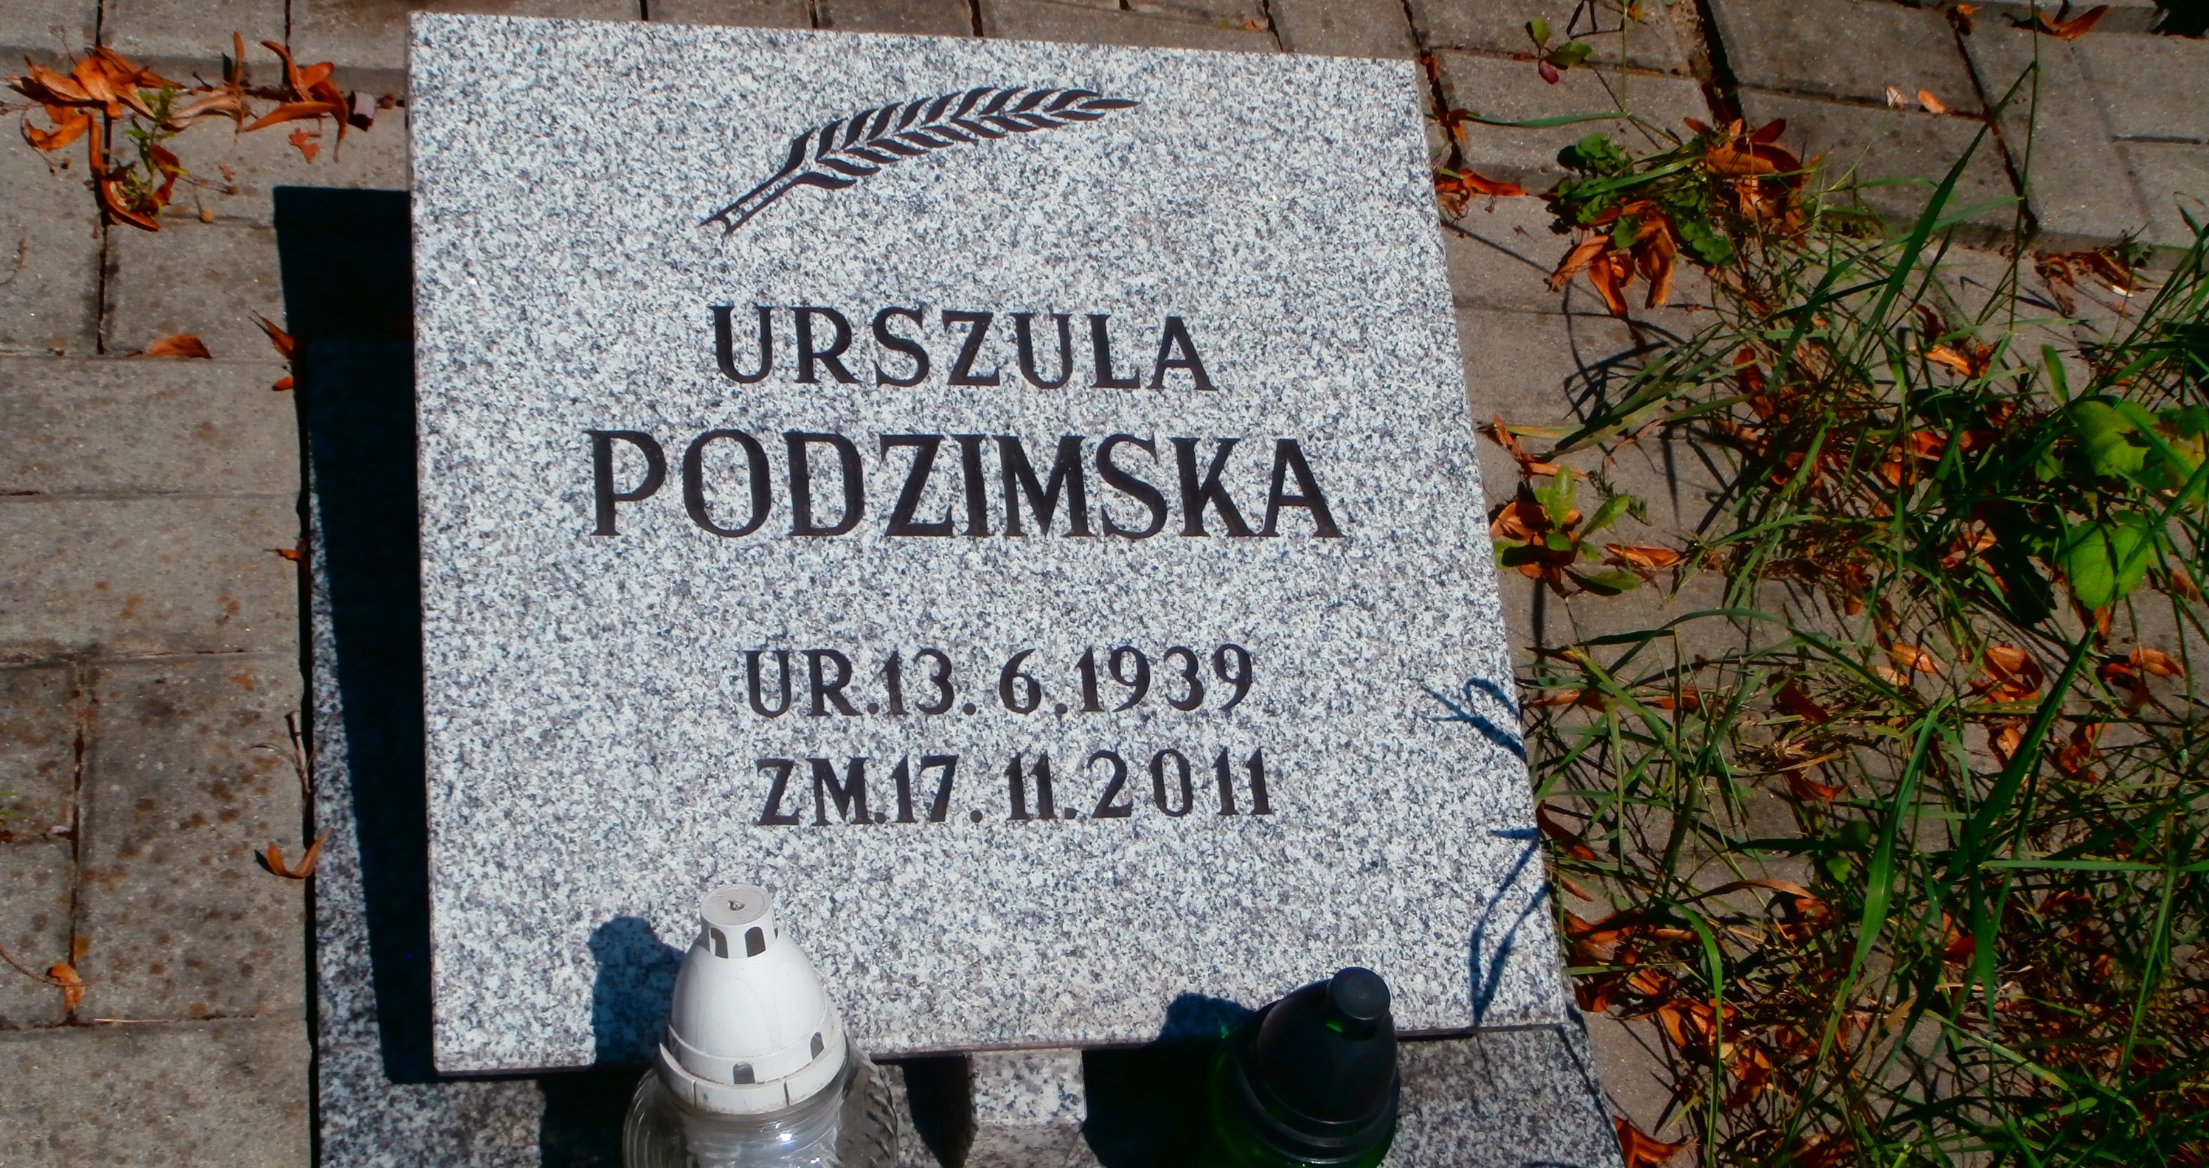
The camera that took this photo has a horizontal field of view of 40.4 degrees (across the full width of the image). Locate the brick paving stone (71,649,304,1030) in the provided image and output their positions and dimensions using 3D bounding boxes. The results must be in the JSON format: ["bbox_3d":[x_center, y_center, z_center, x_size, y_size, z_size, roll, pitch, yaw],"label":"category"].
[{"bbox_3d":[-0.428,0.133,1.412,0.100,0.060,0.200,-1,52,-16],"label":"brick paving stone"}]

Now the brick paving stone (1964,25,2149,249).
[{"bbox_3d":[0.667,-0.306,2.159,0.100,0.060,0.200,5,53,-17],"label":"brick paving stone"}]

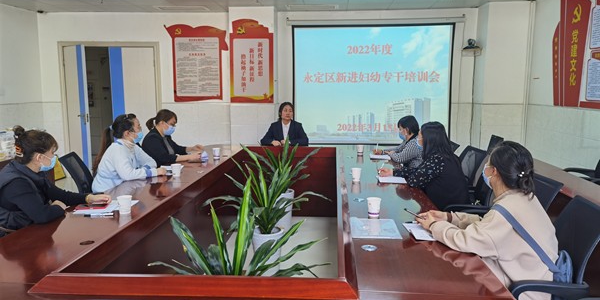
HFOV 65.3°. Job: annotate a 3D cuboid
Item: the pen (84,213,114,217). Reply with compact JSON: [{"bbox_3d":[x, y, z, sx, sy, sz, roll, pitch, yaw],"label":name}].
[{"bbox_3d":[-1.018,0.331,2.372,0.141,0.011,0.011,-1,8,-9],"label":"pen"}]

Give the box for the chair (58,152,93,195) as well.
[{"bbox_3d":[-1.456,0.485,3.544,0.600,0.930,0.570,-1,8,-10],"label":"chair"}]

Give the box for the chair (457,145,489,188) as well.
[{"bbox_3d":[1.195,0.444,3.854,0.600,0.930,0.570,0,8,-3],"label":"chair"}]

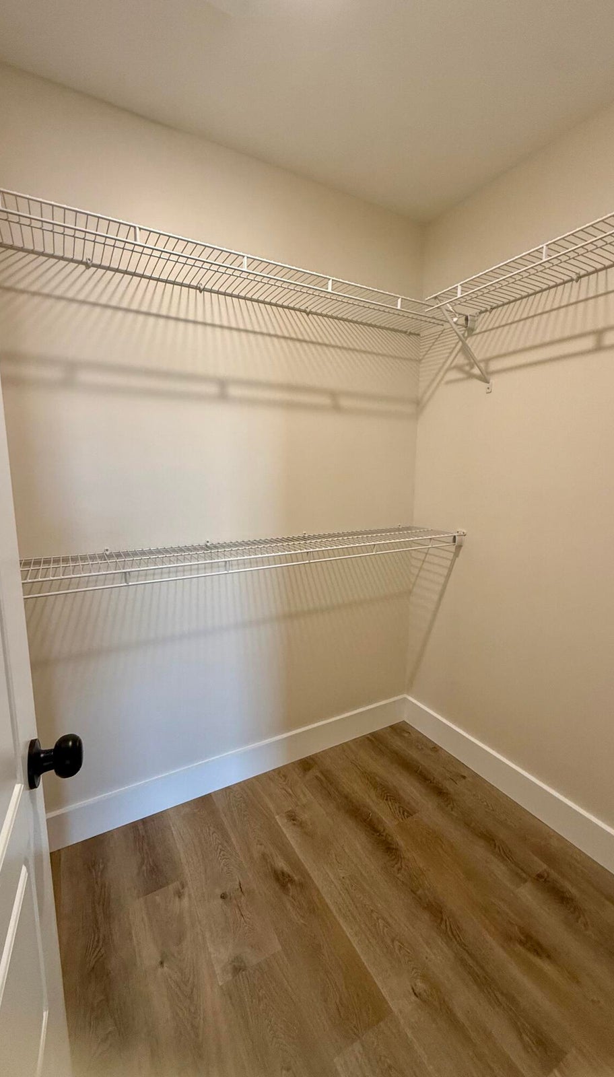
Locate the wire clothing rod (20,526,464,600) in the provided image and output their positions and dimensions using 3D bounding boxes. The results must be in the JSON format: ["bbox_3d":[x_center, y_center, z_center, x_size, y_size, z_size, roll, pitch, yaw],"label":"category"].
[{"bbox_3d":[-0.154,0.054,1.645,1.760,0.056,0.306,-5,11,-29],"label":"wire clothing rod"}]

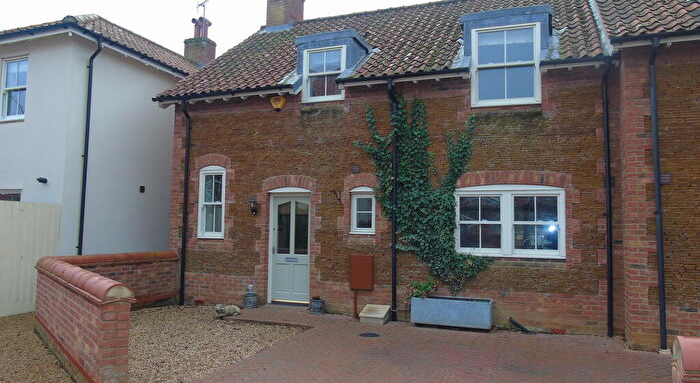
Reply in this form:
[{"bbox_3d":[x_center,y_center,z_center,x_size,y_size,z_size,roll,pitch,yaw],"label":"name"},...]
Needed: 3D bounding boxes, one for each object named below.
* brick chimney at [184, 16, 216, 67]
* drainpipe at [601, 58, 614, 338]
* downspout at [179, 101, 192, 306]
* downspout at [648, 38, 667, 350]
[{"bbox_3d":[-5.522,-5.452,18.702,0.970,1.980,0.650,-1,-5,20],"label":"brick chimney"},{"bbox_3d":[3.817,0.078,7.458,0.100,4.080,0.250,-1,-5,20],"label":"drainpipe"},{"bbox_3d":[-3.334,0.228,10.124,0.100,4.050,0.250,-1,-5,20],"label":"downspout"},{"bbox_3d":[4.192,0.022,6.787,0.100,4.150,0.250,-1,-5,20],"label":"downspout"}]

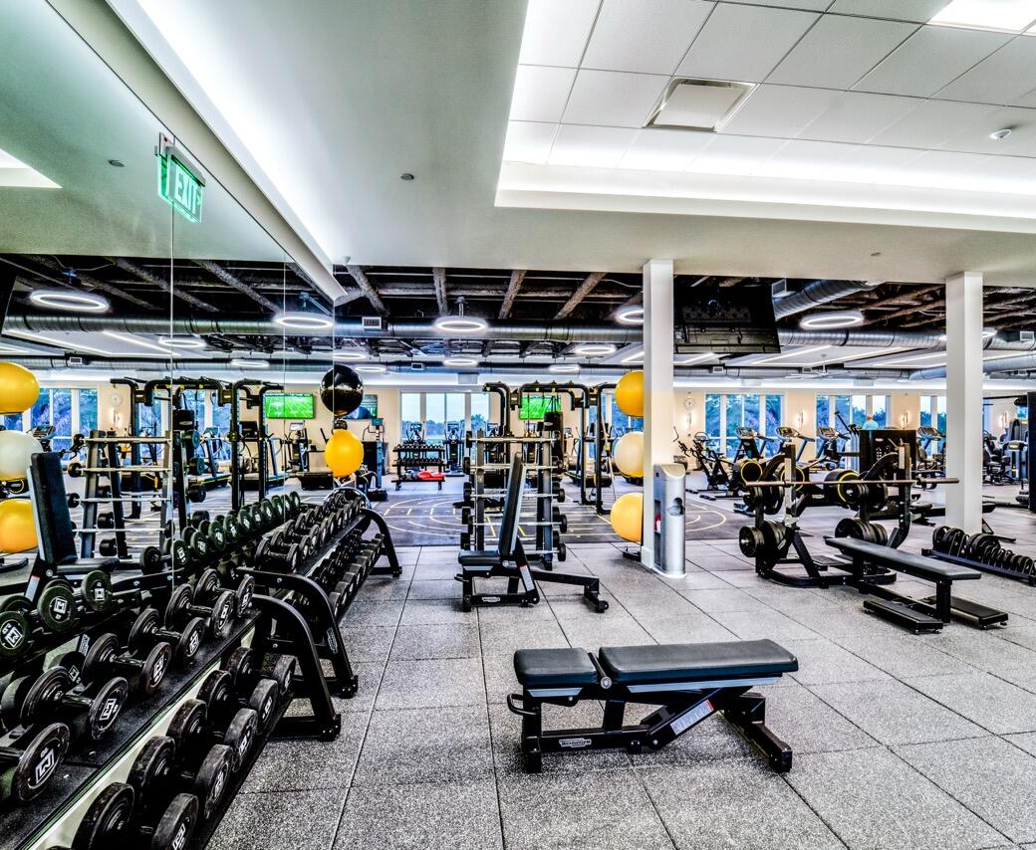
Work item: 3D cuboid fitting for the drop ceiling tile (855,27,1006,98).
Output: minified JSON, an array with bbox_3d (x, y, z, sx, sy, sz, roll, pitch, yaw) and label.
[{"bbox_3d":[2.596,-2.289,3.140,0.620,0.020,0.580,0,0,-7],"label":"drop ceiling tile"}]

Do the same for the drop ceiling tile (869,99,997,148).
[{"bbox_3d":[3.133,-2.277,3.765,0.615,0.020,0.580,0,0,-7],"label":"drop ceiling tile"}]

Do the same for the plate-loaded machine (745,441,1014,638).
[{"bbox_3d":[3.221,0.870,4.555,2.120,1.380,1.660,0,0,-7],"label":"plate-loaded machine"}]

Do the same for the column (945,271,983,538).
[{"bbox_3d":[5.431,-0.126,6.069,0.260,3.433,0.250,0,-1,-7],"label":"column"}]

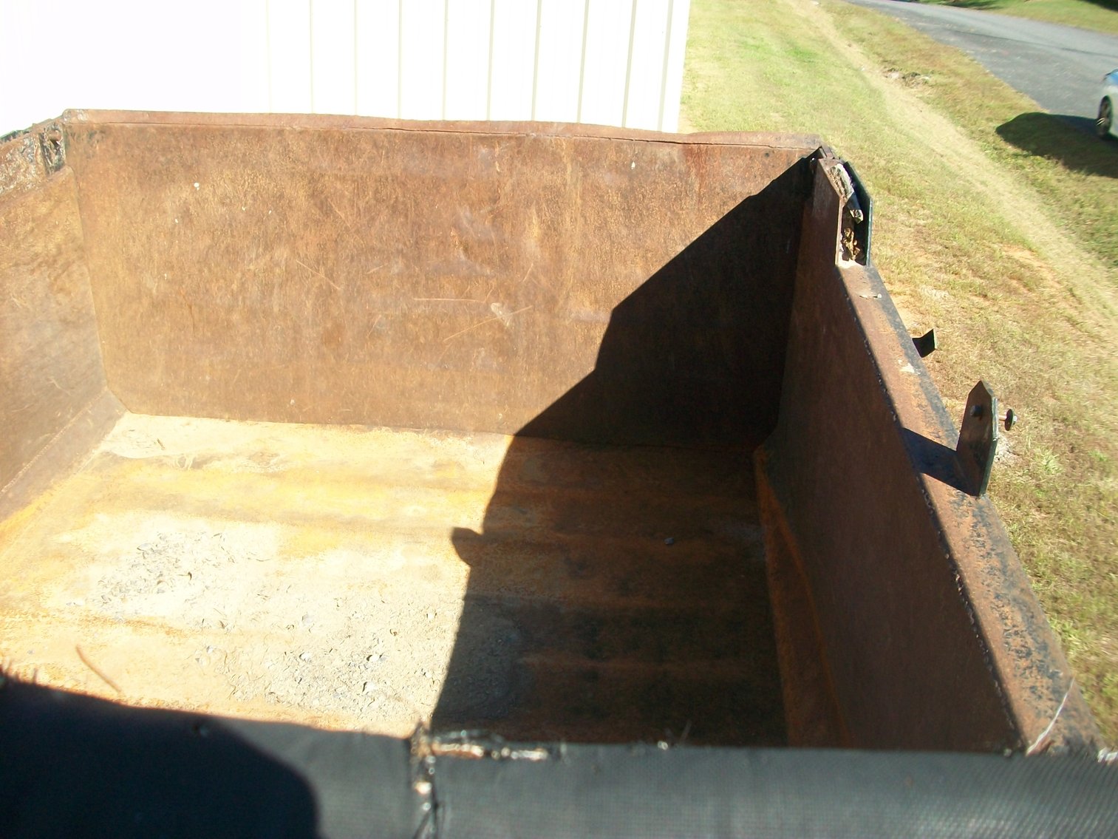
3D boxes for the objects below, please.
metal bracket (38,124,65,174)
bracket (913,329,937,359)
[{"bbox_3d":[-1.388,-0.740,3.008,0.055,0.120,0.100,3,27,4],"label":"metal bracket"},{"bbox_3d":[0.698,-0.143,2.110,0.060,0.055,0.065,4,25,4],"label":"bracket"}]

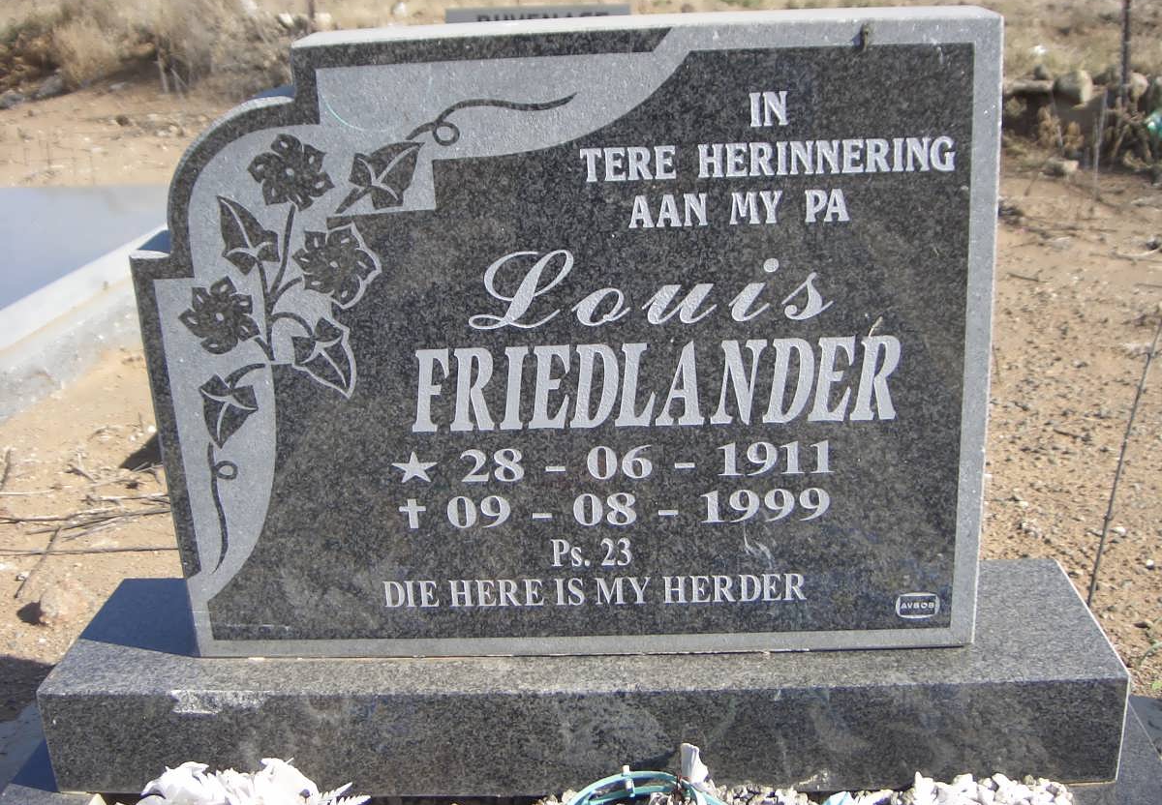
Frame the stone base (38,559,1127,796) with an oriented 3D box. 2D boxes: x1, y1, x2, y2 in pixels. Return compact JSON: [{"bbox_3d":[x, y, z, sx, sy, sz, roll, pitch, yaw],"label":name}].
[{"bbox_3d":[-0.003,0.250,1.211,0.920,0.102,0.206,-2,20,3],"label":"stone base"}]

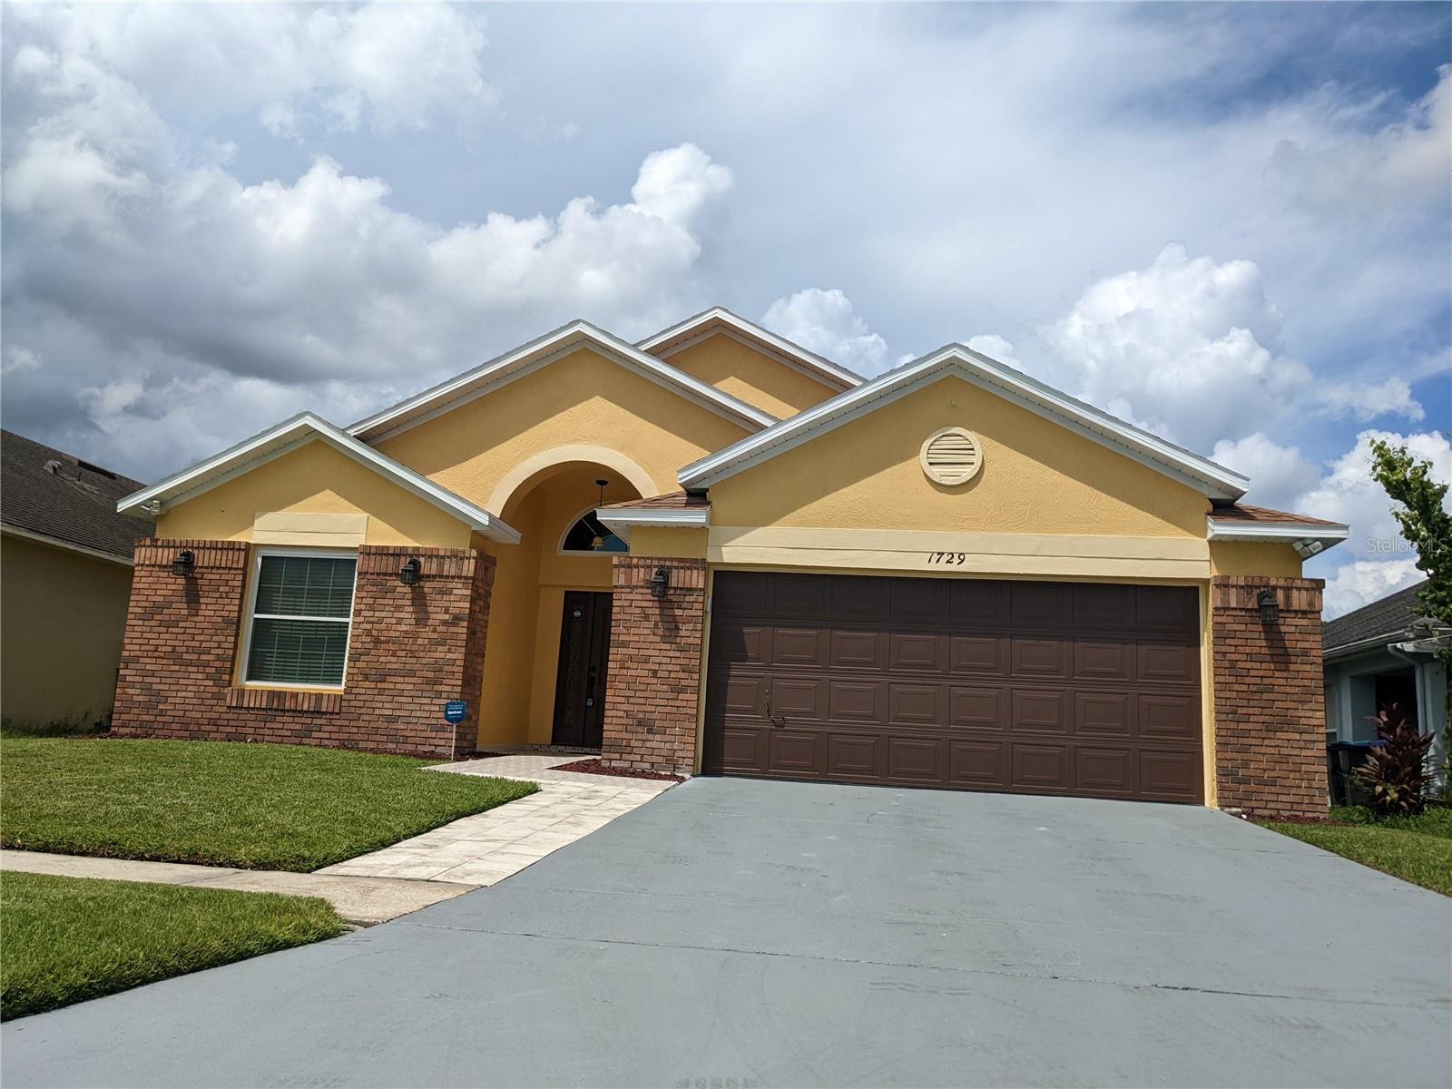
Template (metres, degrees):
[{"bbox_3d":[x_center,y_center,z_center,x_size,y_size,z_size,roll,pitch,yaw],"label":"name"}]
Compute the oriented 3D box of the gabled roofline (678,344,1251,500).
[{"bbox_3d":[2.329,-1.248,11.623,5.580,1.560,0.400,2,-11,9],"label":"gabled roofline"}]

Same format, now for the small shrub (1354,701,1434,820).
[{"bbox_3d":[8.458,2.721,14.300,0.950,1.400,0.920,2,-11,9],"label":"small shrub"}]

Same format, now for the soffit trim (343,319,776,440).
[{"bbox_3d":[-1.792,-1.816,12.872,5.060,1.410,0.420,2,-11,9],"label":"soffit trim"}]

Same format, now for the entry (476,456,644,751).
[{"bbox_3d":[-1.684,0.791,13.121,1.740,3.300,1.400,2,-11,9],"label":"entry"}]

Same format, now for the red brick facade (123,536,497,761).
[{"bbox_3d":[-4.585,1.118,12.325,4.020,2.170,0.580,2,-11,9],"label":"red brick facade"}]

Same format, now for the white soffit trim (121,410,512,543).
[{"bbox_3d":[-4.466,-0.751,12.617,4.280,1.220,0.900,2,-11,9],"label":"white soffit trim"}]

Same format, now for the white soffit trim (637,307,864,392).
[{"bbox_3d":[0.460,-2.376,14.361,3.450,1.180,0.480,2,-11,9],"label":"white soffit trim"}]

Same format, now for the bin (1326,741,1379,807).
[{"bbox_3d":[8.918,3.269,16.000,0.680,1.030,0.720,2,-11,9],"label":"bin"}]

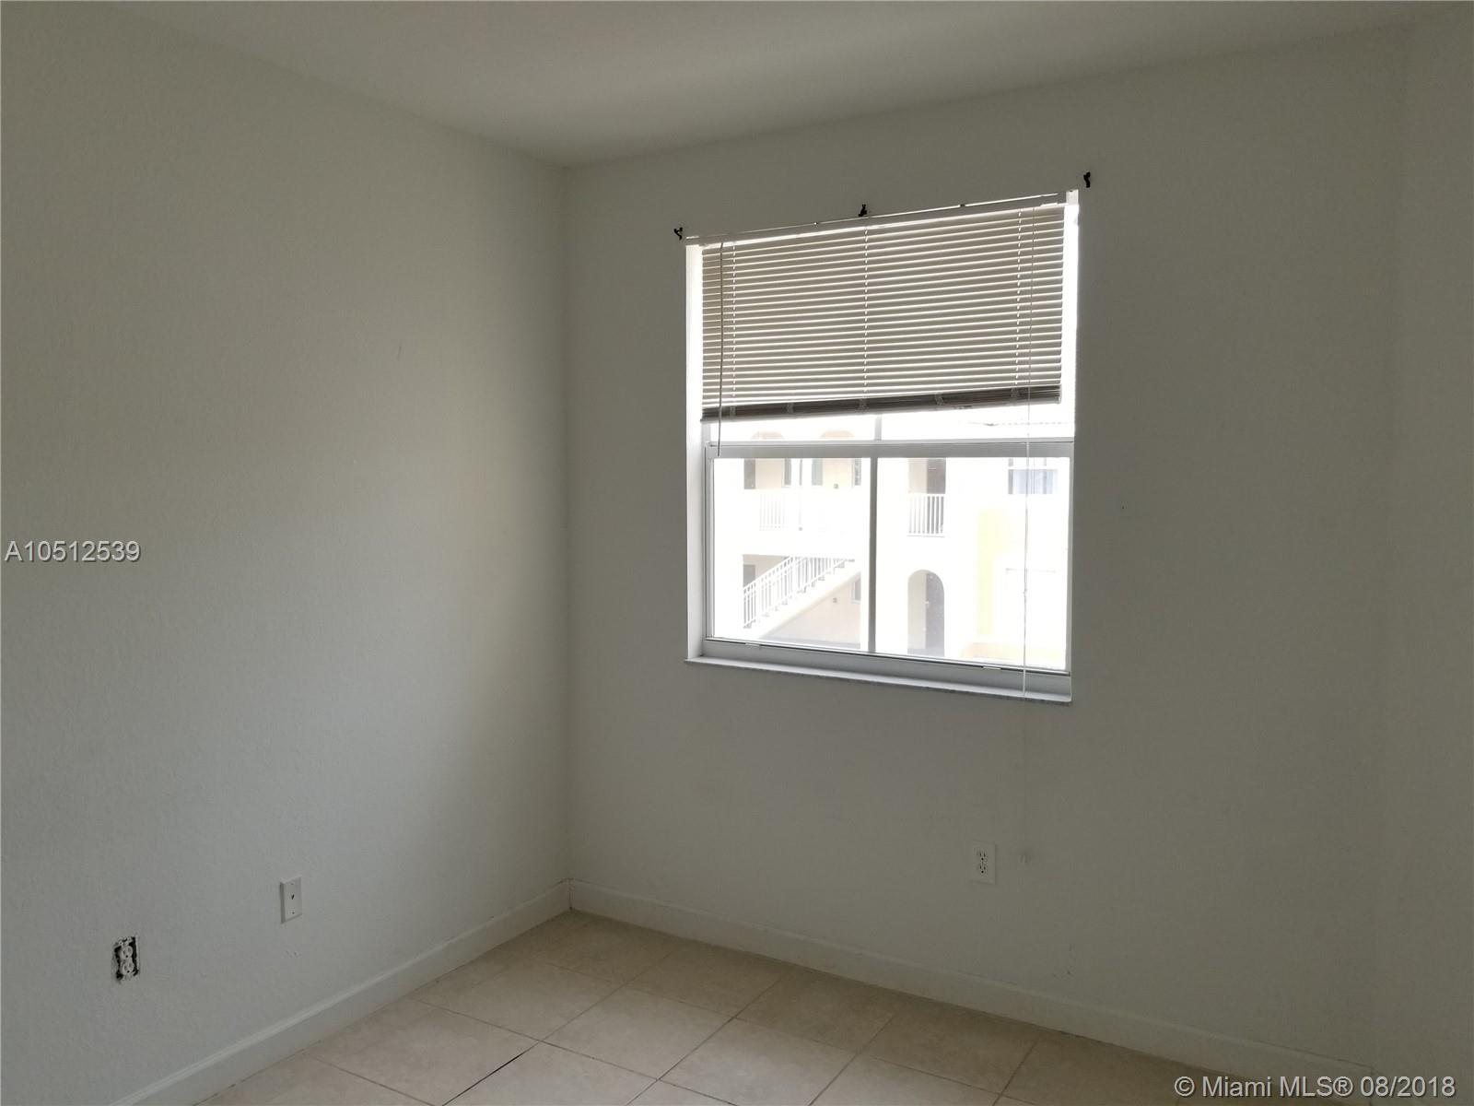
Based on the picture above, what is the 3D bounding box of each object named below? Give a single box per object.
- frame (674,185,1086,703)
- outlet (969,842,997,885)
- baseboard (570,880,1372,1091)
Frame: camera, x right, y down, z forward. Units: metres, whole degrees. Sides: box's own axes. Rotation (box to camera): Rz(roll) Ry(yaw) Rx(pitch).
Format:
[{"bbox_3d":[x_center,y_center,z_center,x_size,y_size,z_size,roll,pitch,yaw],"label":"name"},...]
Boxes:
[{"bbox_3d":[0.415,-0.318,3.486,1.301,1.430,0.120,2,5,31],"label":"frame"},{"bbox_3d":[0.738,0.929,3.325,0.080,0.125,0.010,2,5,31],"label":"outlet"},{"bbox_3d":[0.501,1.322,3.489,2.612,0.108,0.015,2,5,31],"label":"baseboard"}]

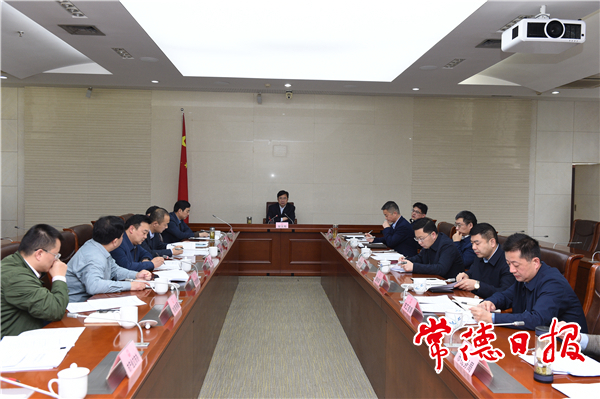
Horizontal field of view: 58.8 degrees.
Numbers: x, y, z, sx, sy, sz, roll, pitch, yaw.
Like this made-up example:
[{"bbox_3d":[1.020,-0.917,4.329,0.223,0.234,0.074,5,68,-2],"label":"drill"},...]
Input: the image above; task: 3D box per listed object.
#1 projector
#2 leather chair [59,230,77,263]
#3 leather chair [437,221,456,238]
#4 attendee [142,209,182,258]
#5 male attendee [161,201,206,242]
[{"bbox_3d":[2.337,-1.569,5.152,0.570,0.200,0.490,0,2,-3],"label":"projector"},{"bbox_3d":[-1.447,0.793,3.680,0.660,1.080,0.620,1,2,-3],"label":"leather chair"},{"bbox_3d":[1.327,0.760,5.842,0.660,1.080,0.620,1,2,-3],"label":"leather chair"},{"bbox_3d":[-1.579,0.694,5.569,0.700,1.240,0.550,0,2,-3],"label":"attendee"},{"bbox_3d":[-1.487,0.619,6.878,0.720,1.220,0.560,1,2,0],"label":"male attendee"}]

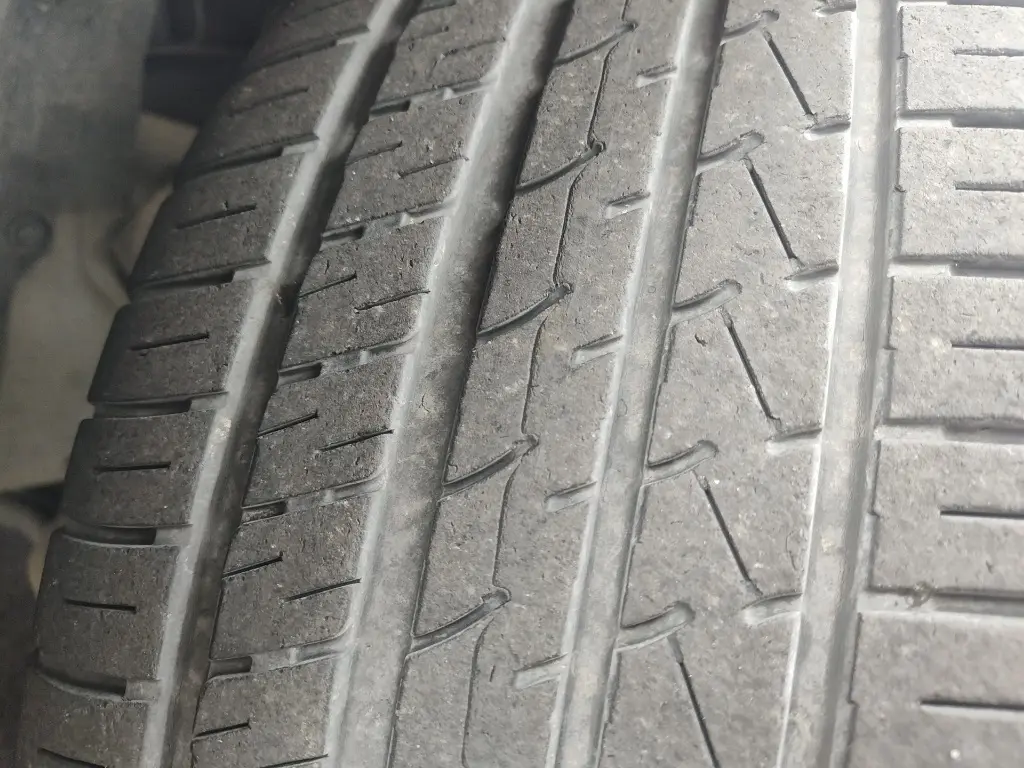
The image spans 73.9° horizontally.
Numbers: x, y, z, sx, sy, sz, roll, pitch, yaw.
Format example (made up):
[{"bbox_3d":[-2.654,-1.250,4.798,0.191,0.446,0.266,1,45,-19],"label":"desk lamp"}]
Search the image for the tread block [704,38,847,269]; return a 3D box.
[{"bbox_3d":[0.051,-0.046,0.134,0.026,0.056,0.007,10,-22,11],"label":"tread block"}]

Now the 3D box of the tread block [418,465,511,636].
[{"bbox_3d":[-0.007,0.030,0.121,0.013,0.031,0.007,9,-8,15],"label":"tread block"}]

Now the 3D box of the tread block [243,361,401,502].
[{"bbox_3d":[-0.035,0.010,0.133,0.031,0.027,0.007,-3,-14,16],"label":"tread block"}]

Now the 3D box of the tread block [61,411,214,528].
[{"bbox_3d":[-0.079,0.018,0.147,0.039,0.024,0.009,1,-11,24],"label":"tread block"}]

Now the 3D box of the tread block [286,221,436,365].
[{"bbox_3d":[-0.029,-0.017,0.138,0.027,0.035,0.007,9,-15,15],"label":"tread block"}]

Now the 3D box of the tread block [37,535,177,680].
[{"bbox_3d":[-0.083,0.045,0.141,0.042,0.032,0.008,9,-3,25],"label":"tread block"}]

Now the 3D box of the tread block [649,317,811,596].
[{"bbox_3d":[0.038,0.011,0.118,0.027,0.047,0.007,10,-12,10],"label":"tread block"}]

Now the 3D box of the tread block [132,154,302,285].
[{"bbox_3d":[-0.065,-0.036,0.155,0.039,0.033,0.008,6,-18,24],"label":"tread block"}]

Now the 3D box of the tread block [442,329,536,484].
[{"bbox_3d":[-0.002,0.004,0.126,0.014,0.031,0.007,10,-12,13],"label":"tread block"}]

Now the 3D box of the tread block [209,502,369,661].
[{"bbox_3d":[-0.041,0.037,0.129,0.032,0.029,0.007,-5,-10,16],"label":"tread block"}]

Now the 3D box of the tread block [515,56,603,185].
[{"bbox_3d":[0.012,-0.055,0.145,0.013,0.007,0.039,10,67,13],"label":"tread block"}]

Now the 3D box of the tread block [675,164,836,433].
[{"bbox_3d":[0.044,-0.017,0.124,0.027,0.050,0.007,10,-17,11],"label":"tread block"}]

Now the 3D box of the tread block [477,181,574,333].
[{"bbox_3d":[0.005,-0.024,0.133,0.013,0.034,0.007,9,-17,15],"label":"tread block"}]

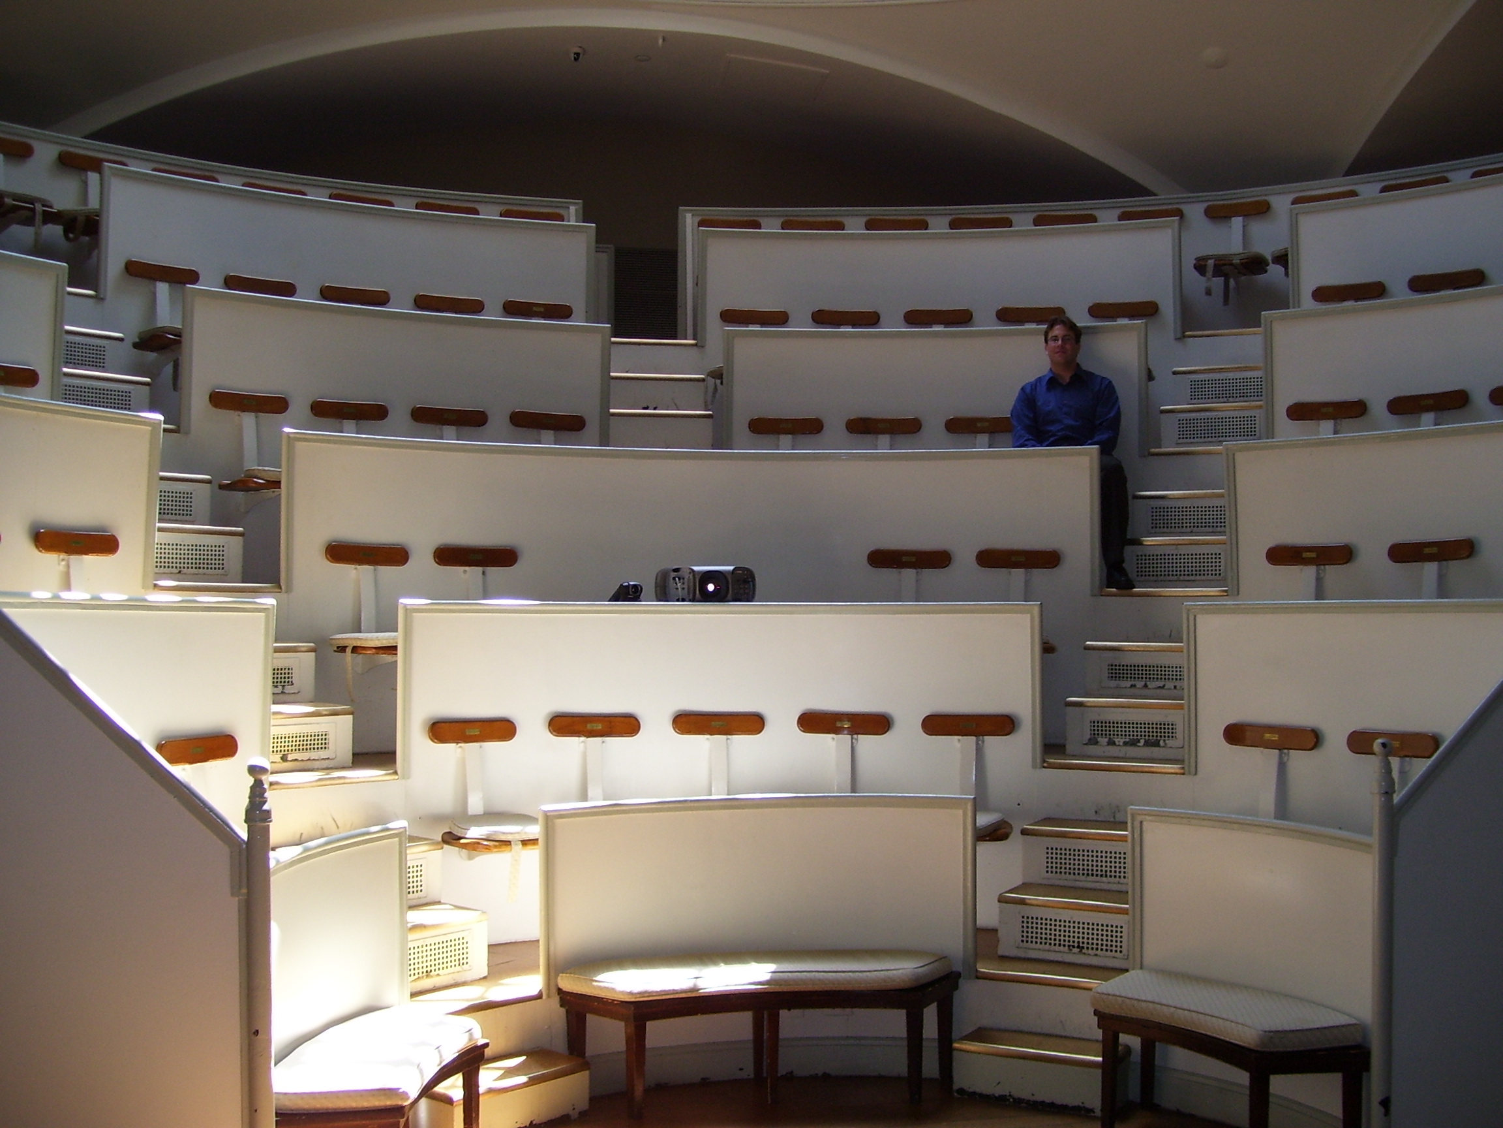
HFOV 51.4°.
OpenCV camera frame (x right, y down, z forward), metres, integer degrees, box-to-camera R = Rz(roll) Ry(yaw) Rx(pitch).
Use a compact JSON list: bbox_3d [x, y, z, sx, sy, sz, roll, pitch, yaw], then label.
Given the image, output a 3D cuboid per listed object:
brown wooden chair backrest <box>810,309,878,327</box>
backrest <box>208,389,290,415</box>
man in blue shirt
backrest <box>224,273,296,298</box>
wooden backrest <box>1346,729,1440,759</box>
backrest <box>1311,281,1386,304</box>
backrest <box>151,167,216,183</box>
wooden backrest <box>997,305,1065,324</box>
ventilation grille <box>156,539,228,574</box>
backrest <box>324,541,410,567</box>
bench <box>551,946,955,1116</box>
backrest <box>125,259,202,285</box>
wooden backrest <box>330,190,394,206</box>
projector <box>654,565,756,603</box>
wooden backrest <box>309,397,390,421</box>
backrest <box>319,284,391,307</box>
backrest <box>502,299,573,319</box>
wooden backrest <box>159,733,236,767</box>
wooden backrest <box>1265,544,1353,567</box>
[{"bbox_3d":[0.519,-1.350,8.580,0.378,0.090,0.050,0,-2,3],"label":"brown wooden chair backrest"},{"bbox_3d":[-2.157,-0.694,6.716,0.357,0.088,0.055,1,-2,-40],"label":"backrest"},{"bbox_3d":[1.486,-0.537,7.228,0.545,1.333,0.768,0,-2,10],"label":"man in blue shirt"},{"bbox_3d":[-2.275,-1.289,7.242,0.352,0.085,0.038,2,-3,-36],"label":"backrest"},{"bbox_3d":[2.328,0.652,5.667,0.045,0.096,0.369,2,-3,-44],"label":"wooden backrest"},{"bbox_3d":[2.856,-1.300,7.469,0.365,0.090,0.045,-1,-10,37],"label":"backrest"},{"bbox_3d":[-3.077,-2.104,8.498,0.369,0.096,0.045,2,-3,-36],"label":"backrest"},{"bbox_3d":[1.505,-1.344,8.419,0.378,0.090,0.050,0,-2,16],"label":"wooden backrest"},{"bbox_3d":[-2.203,-0.027,6.027,0.020,0.130,0.375,-1,-2,42],"label":"ventilation grille"},{"bbox_3d":[-1.580,-0.038,6.433,0.380,0.093,0.042,1,-2,-39],"label":"backrest"},{"bbox_3d":[0.062,1.597,5.371,1.434,0.470,0.444,1,-2,-10],"label":"bench"},{"bbox_3d":[-2.629,-1.301,6.979,0.352,0.085,0.038,2,-3,-42],"label":"backrest"},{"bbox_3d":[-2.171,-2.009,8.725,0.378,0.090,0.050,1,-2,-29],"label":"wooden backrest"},{"bbox_3d":[-0.187,0.095,6.307,0.395,0.155,0.330,0,-1,-7],"label":"projector"},{"bbox_3d":[-1.795,-0.690,6.987,0.357,0.088,0.055,1,-2,-33],"label":"wooden backrest"},{"bbox_3d":[-1.943,-1.320,7.675,0.365,0.090,0.045,1,-10,-32],"label":"backrest"},{"bbox_3d":[-1.114,-1.334,8.165,0.357,0.088,0.055,1,-1,-18],"label":"backrest"},{"bbox_3d":[-1.798,0.604,5.074,0.042,0.093,0.380,-1,-2,28],"label":"wooden backrest"},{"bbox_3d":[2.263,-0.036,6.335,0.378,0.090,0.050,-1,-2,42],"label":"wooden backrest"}]

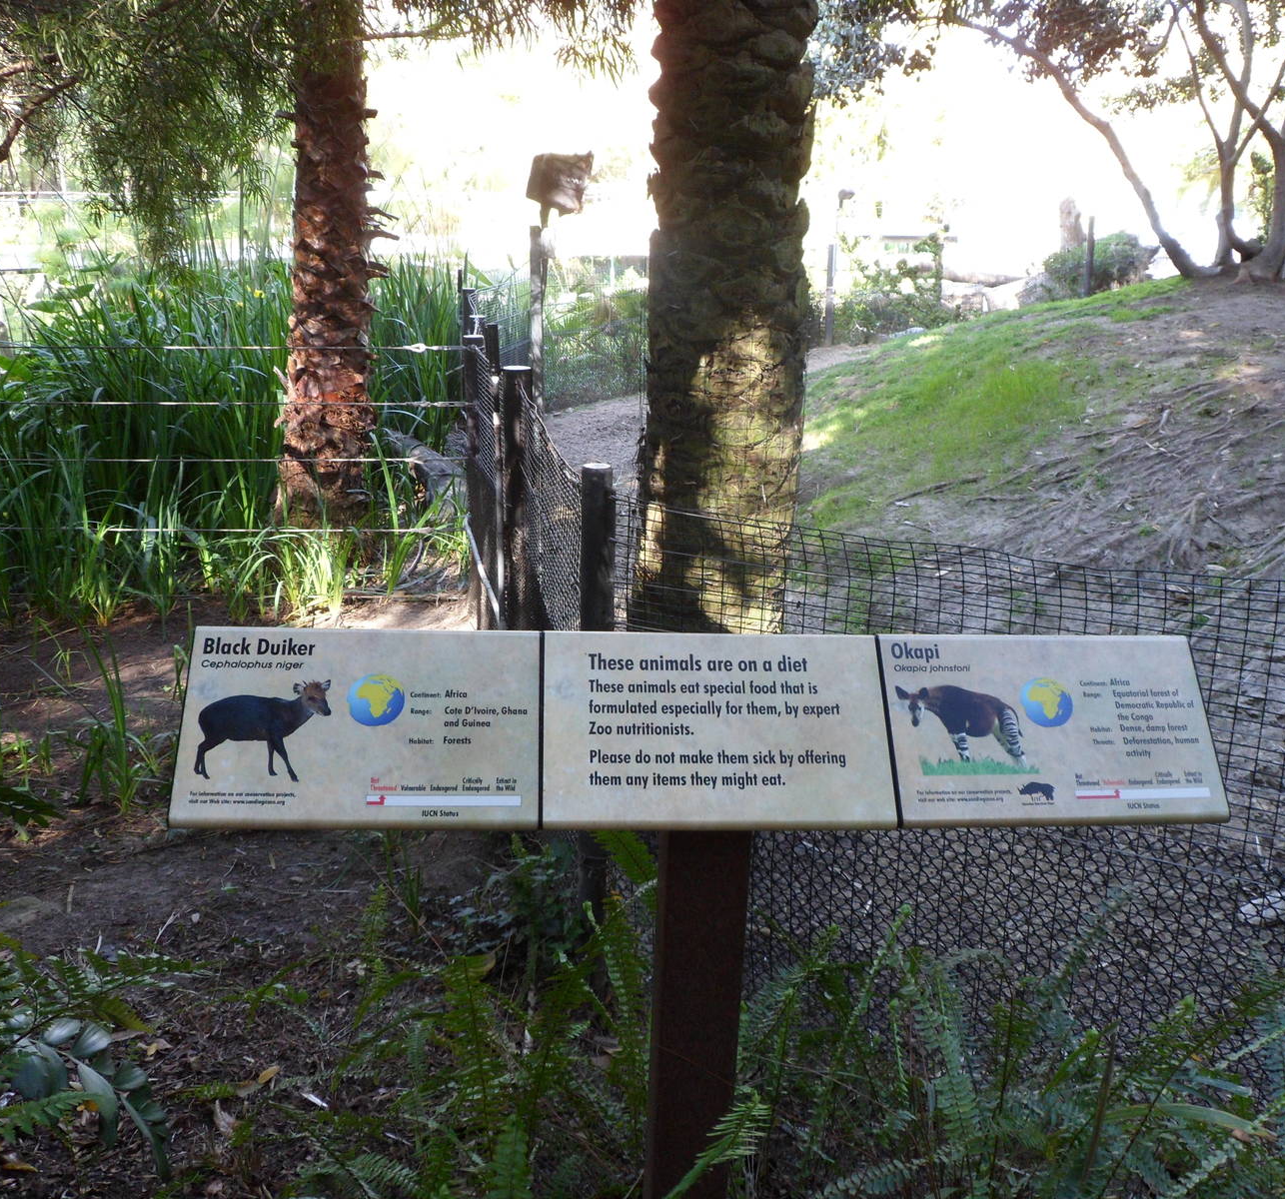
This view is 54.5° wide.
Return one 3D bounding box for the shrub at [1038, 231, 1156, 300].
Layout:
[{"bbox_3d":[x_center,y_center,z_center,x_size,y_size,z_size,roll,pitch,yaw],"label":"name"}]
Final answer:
[{"bbox_3d":[8.032,-5.872,22.000,1.950,1.180,1.600,6,16,19],"label":"shrub"}]

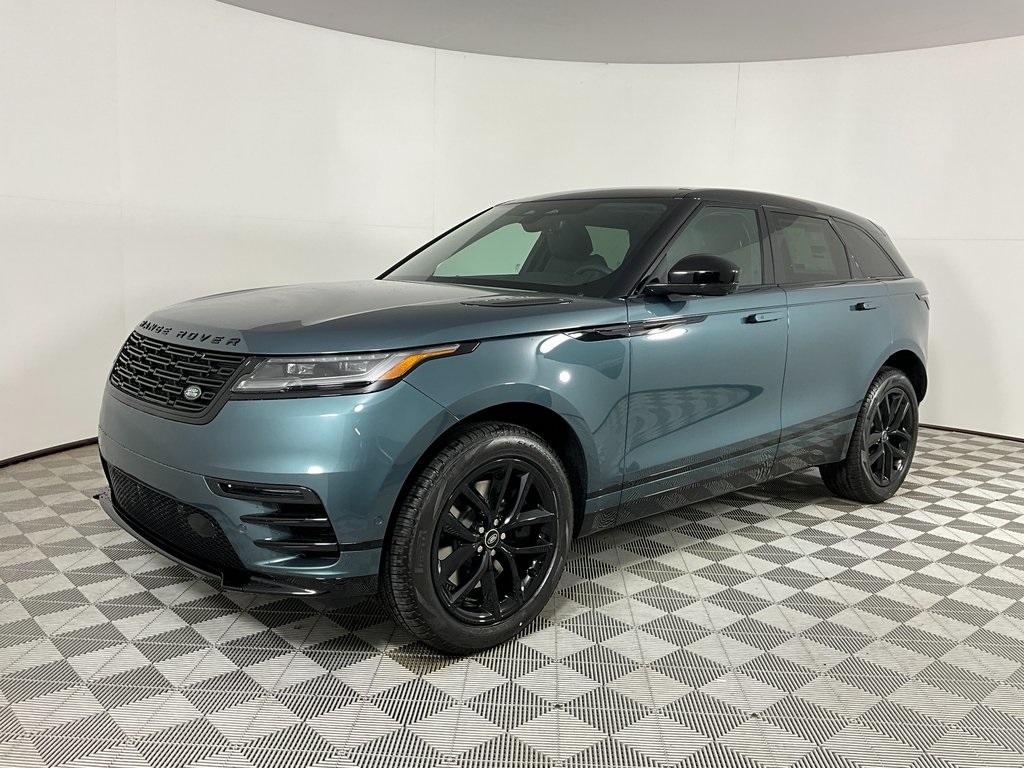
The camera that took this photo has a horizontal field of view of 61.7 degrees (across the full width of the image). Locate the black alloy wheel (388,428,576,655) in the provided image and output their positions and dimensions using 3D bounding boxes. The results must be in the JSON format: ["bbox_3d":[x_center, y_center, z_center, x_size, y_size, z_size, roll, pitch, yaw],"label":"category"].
[{"bbox_3d":[-0.114,0.505,2.880,0.760,0.755,0.255,-5,10,-41],"label":"black alloy wheel"}]

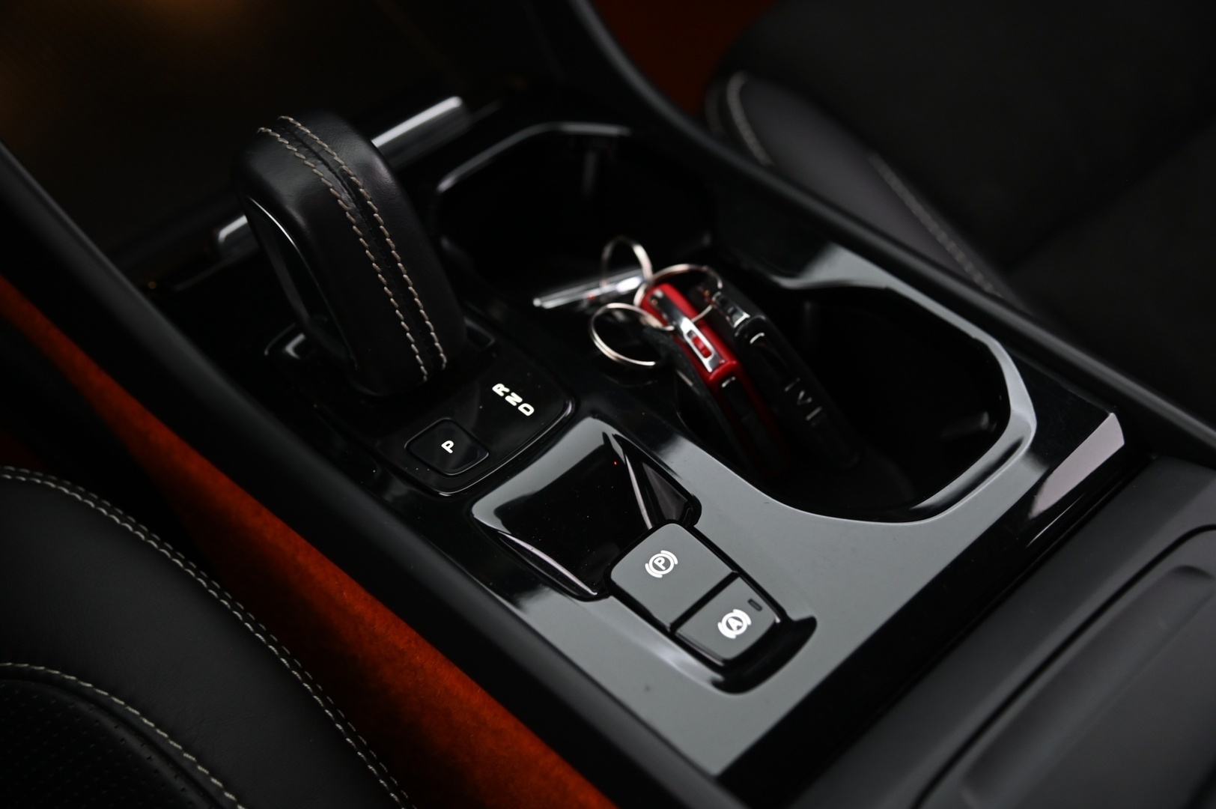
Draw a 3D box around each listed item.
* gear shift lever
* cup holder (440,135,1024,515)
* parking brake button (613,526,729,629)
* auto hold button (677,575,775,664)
[{"bbox_3d":[-0.081,-0.051,0.505,0.038,0.068,0.074,-36,55,-29],"label":"gear shift lever"},{"bbox_3d":[0.035,-0.013,0.557,0.099,0.065,0.223,-36,55,-29],"label":"cup holder"},{"bbox_3d":[0.017,0.050,0.458,0.026,0.009,0.027,-36,55,-29],"label":"parking brake button"},{"bbox_3d":[0.034,0.062,0.445,0.026,0.009,0.018,-36,55,-29],"label":"auto hold button"}]

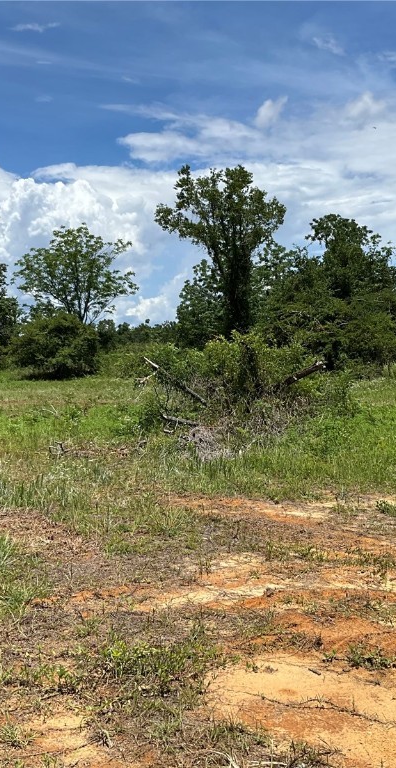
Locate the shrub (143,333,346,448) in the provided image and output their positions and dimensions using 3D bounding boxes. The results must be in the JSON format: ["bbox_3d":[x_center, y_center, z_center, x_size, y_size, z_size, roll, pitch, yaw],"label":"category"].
[{"bbox_3d":[0.830,0.100,15.200,3.700,2.000,2.800,0,2,0],"label":"shrub"}]

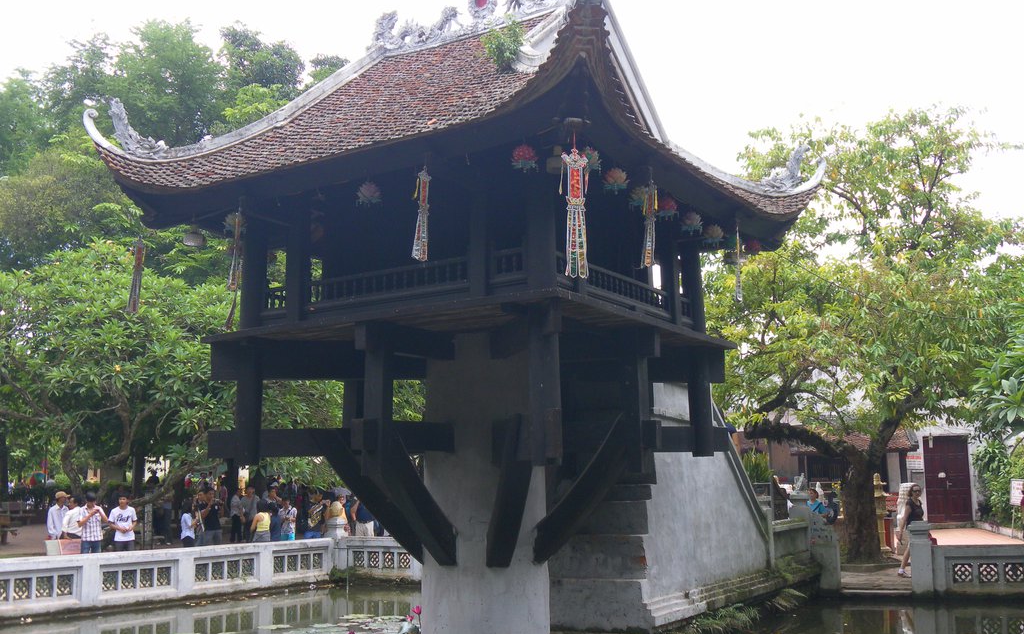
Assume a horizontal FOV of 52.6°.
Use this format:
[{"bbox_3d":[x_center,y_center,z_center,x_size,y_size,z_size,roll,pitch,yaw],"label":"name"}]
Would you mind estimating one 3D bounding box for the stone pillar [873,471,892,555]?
[{"bbox_3d":[8.125,4.363,22.873,0.500,1.820,0.500,-7,-11,31],"label":"stone pillar"}]

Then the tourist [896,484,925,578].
[{"bbox_3d":[6.953,3.726,18.014,0.420,1.620,0.470,-7,-11,31],"label":"tourist"}]

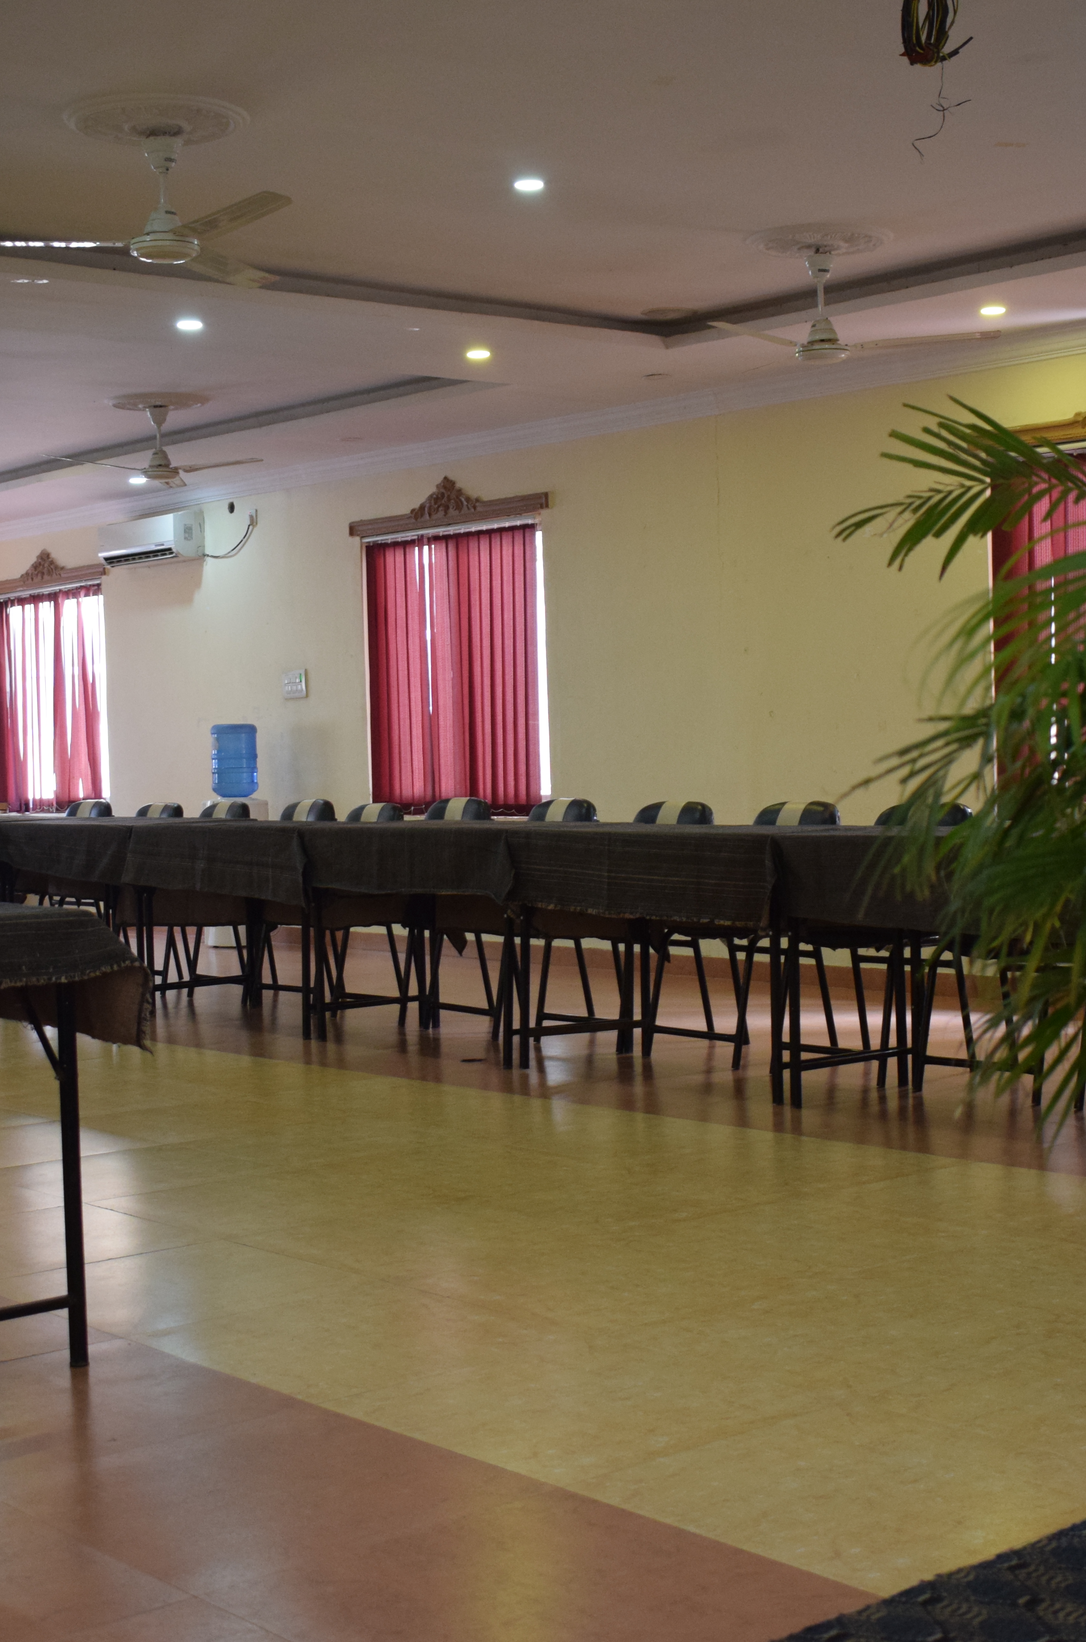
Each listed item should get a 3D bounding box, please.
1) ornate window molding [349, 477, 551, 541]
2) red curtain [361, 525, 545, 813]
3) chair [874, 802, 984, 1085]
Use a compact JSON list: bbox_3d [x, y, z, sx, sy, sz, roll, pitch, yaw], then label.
[{"bbox_3d":[-0.509,-1.622,11.511,0.075,0.243,1.590,-3,3,-41],"label":"ornate window molding"},{"bbox_3d":[-0.472,-0.761,11.589,0.090,1.421,1.367,-3,3,-41],"label":"red curtain"},{"bbox_3d":[1.094,0.379,7.304,0.550,0.870,0.460,-3,2,-42],"label":"chair"}]

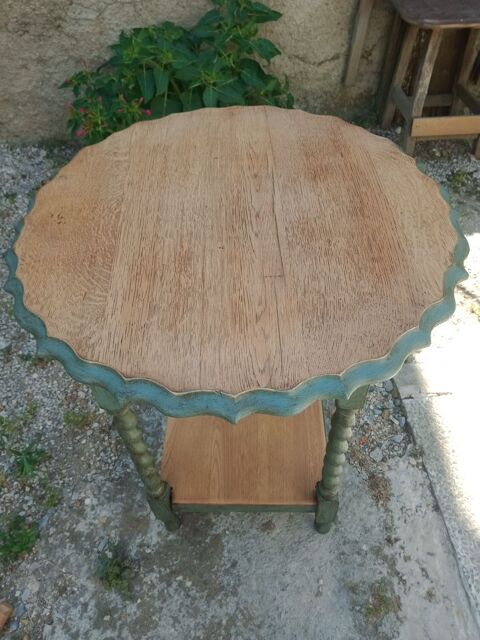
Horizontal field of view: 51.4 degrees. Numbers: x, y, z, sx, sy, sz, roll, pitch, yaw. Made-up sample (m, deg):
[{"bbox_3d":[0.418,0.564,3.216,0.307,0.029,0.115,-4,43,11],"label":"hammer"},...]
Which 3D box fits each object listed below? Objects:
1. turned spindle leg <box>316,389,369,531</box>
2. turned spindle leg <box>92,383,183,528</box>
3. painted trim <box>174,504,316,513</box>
[{"bbox_3d":[0.159,0.232,0.820,0.043,0.640,0.043,-1,49,4],"label":"turned spindle leg"},{"bbox_3d":[-0.163,0.236,0.841,0.043,0.640,0.043,-1,49,4],"label":"turned spindle leg"},{"bbox_3d":[0.008,0.351,0.958,0.285,0.037,0.020,-1,49,4],"label":"painted trim"}]

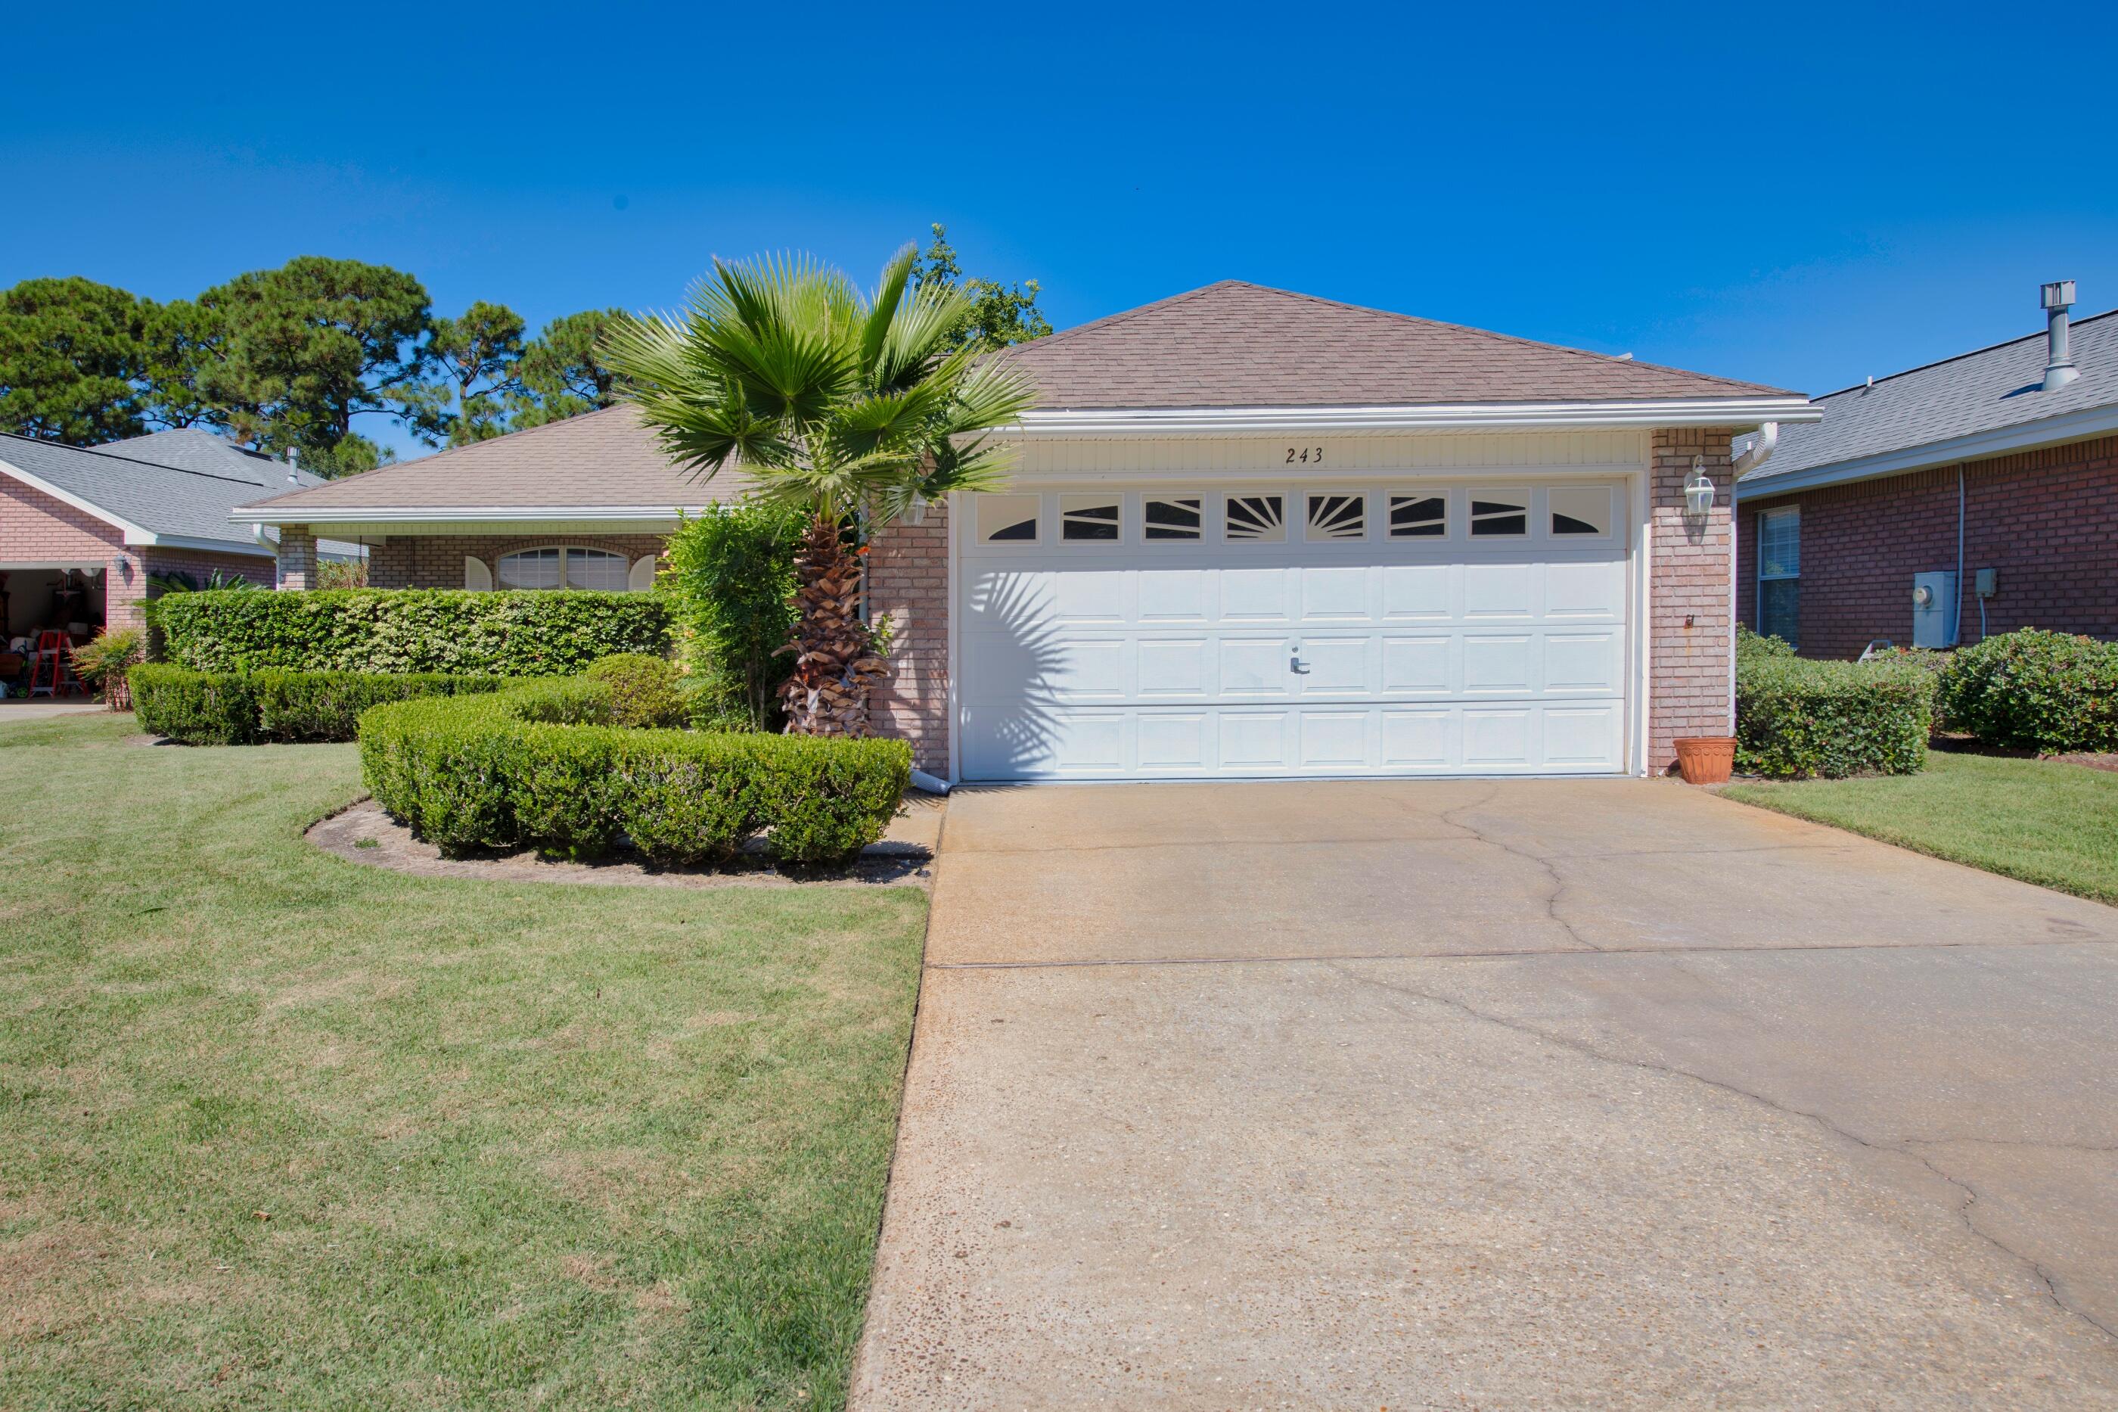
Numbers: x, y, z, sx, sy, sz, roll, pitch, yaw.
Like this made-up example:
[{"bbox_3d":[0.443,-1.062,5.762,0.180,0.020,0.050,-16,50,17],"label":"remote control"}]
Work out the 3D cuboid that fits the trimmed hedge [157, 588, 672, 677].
[{"bbox_3d":[-7.408,-0.581,15.800,5.900,1.530,1.100,-1,3,0],"label":"trimmed hedge"}]

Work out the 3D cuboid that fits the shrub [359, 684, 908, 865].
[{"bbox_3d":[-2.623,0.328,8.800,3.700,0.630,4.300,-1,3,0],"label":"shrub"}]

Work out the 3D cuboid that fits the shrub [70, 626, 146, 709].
[{"bbox_3d":[-14.400,-0.550,20.600,1.200,1.300,1.100,0,2,0],"label":"shrub"}]

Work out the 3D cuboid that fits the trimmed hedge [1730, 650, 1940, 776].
[{"bbox_3d":[5.496,0.052,10.150,1.450,0.770,1.350,-1,3,0],"label":"trimmed hedge"}]

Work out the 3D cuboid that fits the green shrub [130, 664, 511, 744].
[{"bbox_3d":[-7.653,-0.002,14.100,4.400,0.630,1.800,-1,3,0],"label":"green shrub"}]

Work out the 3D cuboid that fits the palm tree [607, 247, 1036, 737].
[{"bbox_3d":[-1.518,-1.129,8.600,2.720,3.550,2.600,-1,3,0],"label":"palm tree"}]

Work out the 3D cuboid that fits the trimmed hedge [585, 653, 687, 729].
[{"bbox_3d":[-3.884,-0.049,12.400,0.950,0.880,0.950,-1,3,0],"label":"trimmed hedge"}]

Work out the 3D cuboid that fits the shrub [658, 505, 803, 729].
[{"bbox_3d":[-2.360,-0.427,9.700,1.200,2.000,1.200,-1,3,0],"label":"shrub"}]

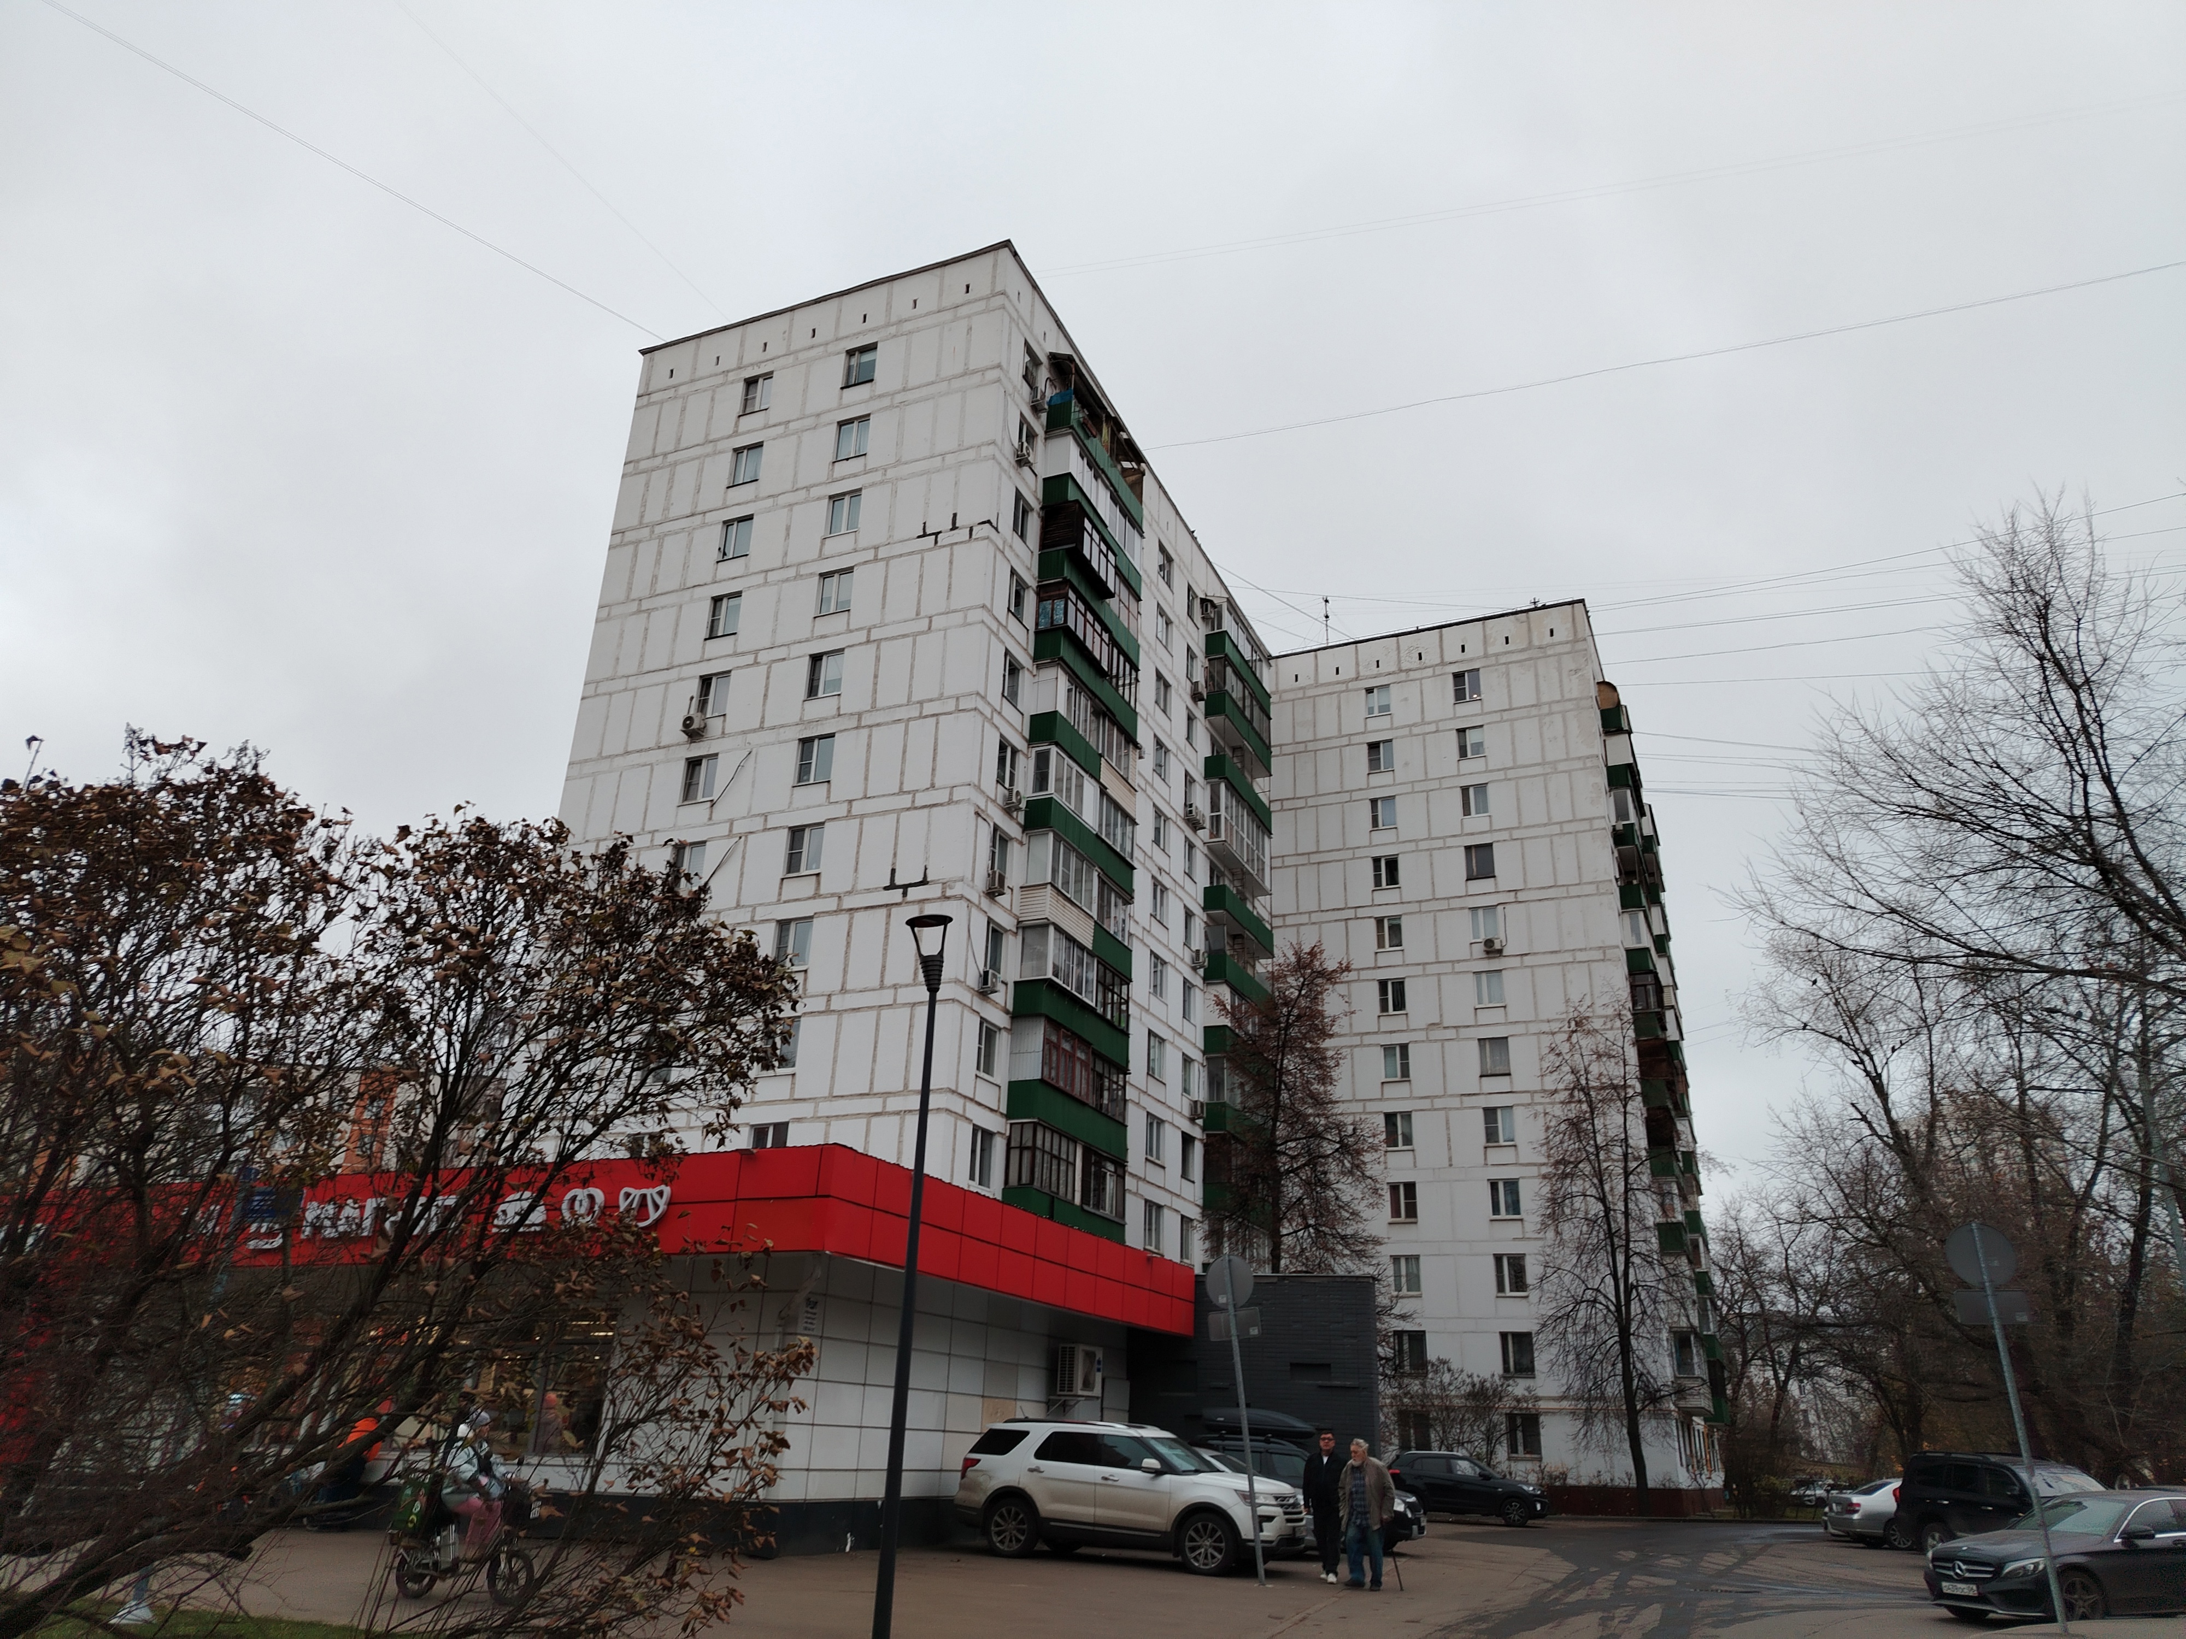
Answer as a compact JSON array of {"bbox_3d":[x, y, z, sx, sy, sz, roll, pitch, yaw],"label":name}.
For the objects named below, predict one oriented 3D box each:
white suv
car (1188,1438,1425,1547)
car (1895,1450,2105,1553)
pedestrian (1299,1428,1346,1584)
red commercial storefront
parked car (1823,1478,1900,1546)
[{"bbox_3d":[0.496,9.337,20.979,5.030,1.790,2.000,-10,-25,25],"label":"white suv"},{"bbox_3d":[3.661,11.854,26.632,4.420,1.690,1.810,-9,-25,23],"label":"car"},{"bbox_3d":[17.365,12.942,28.357,1.890,1.880,4.750,7,-23,-12],"label":"car"},{"bbox_3d":[2.936,8.741,19.308,0.550,1.760,0.360,-1,-23,6],"label":"pedestrian"},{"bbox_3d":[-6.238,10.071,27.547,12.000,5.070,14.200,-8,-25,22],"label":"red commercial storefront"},{"bbox_3d":[19.618,16.159,35.224,4.650,1.460,1.780,0,-23,4],"label":"parked car"}]

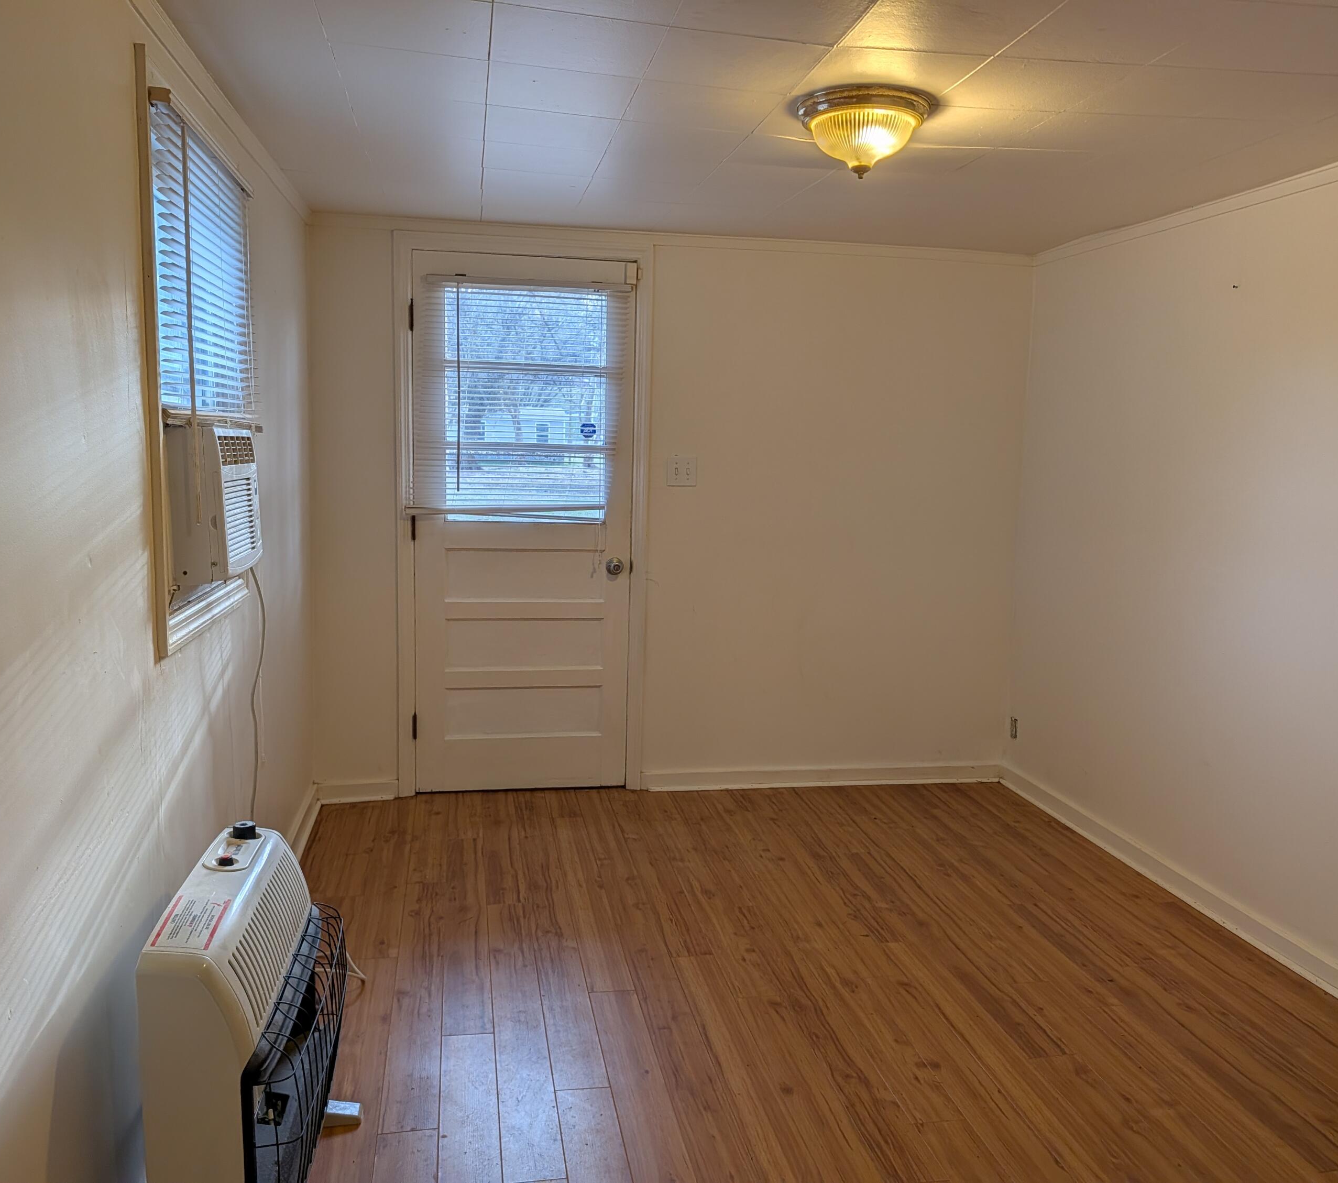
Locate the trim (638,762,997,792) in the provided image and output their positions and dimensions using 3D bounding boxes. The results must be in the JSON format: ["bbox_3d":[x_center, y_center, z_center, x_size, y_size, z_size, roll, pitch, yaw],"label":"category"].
[{"bbox_3d":[0.652,0.766,4.486,1.540,0.085,0.025,0,8,-10],"label":"trim"}]

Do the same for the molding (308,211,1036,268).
[{"bbox_3d":[0.095,-1.315,4.086,2.780,0.048,0.025,0,8,-10],"label":"molding"}]

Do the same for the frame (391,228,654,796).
[{"bbox_3d":[-0.554,-0.248,4.165,0.950,2.120,0.100,0,8,-10],"label":"frame"}]

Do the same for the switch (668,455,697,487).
[{"bbox_3d":[0.053,-0.461,4.207,0.114,0.114,0.014,0,8,-10],"label":"switch"}]

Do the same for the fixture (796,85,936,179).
[{"bbox_3d":[0.440,-1.025,2.483,0.300,0.160,0.300,0,8,-10],"label":"fixture"}]

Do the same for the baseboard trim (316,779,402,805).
[{"bbox_3d":[-1.186,0.765,4.153,0.300,0.085,0.025,0,8,-10],"label":"baseboard trim"}]

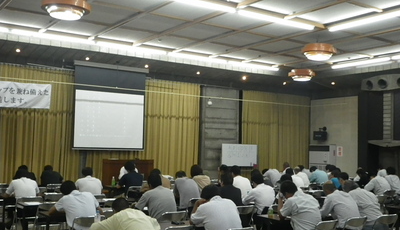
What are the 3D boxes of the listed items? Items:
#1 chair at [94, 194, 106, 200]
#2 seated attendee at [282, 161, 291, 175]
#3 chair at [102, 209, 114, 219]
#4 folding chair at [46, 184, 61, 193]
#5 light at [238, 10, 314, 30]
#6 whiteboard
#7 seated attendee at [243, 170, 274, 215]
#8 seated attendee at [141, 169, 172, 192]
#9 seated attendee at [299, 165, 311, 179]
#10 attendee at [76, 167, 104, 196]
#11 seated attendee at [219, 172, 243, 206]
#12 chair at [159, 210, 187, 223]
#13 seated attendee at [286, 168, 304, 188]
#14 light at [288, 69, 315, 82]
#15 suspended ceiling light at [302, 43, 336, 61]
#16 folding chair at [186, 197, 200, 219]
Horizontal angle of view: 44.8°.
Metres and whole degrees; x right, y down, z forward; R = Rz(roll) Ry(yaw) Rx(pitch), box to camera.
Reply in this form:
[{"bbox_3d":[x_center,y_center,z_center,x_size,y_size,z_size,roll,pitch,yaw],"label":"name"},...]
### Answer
[{"bbox_3d":[-2.010,1.816,8.776,0.460,0.770,0.480,4,-5,-35],"label":"chair"},{"bbox_3d":[2.537,2.047,14.118,0.480,1.280,0.780,4,-5,-35],"label":"seated attendee"},{"bbox_3d":[-1.304,1.766,7.112,0.460,0.760,0.470,4,-4,-33],"label":"chair"},{"bbox_3d":[-3.335,1.957,11.057,0.460,0.760,0.470,4,-4,-33],"label":"folding chair"},{"bbox_3d":[1.845,-2.240,11.429,2.420,0.100,0.130,4,-4,-34],"label":"light"},{"bbox_3d":[1.590,1.619,19.500,1.810,0.920,0.060,4,-4,-34],"label":"whiteboard"},{"bbox_3d":[1.010,1.609,8.304,0.540,1.280,0.800,3,-5,-35],"label":"seated attendee"},{"bbox_3d":[-0.990,1.758,10.342,0.540,1.240,0.780,4,-4,-34],"label":"seated attendee"},{"bbox_3d":[2.960,2.100,14.470,0.480,1.240,0.780,4,-5,-35],"label":"seated attendee"},{"bbox_3d":[-2.193,1.673,9.543,0.540,1.250,0.780,3,-5,-35],"label":"attendee"},{"bbox_3d":[0.465,1.586,7.958,0.500,1.280,0.780,4,-5,-35],"label":"seated attendee"},{"bbox_3d":[-0.518,1.754,6.986,0.460,0.770,0.480,3,-5,-35],"label":"chair"},{"bbox_3d":[2.371,1.915,11.986,0.540,1.220,0.800,3,-5,-35],"label":"seated attendee"},{"bbox_3d":[3.545,-1.377,16.917,0.890,0.340,0.890,1,-4,0],"label":"light"},{"bbox_3d":[3.266,-1.719,13.264,0.950,0.380,0.950,1,-4,0],"label":"suspended ceiling light"},{"bbox_3d":[-0.155,1.961,9.304,0.460,0.770,0.480,4,-4,-34],"label":"folding chair"}]

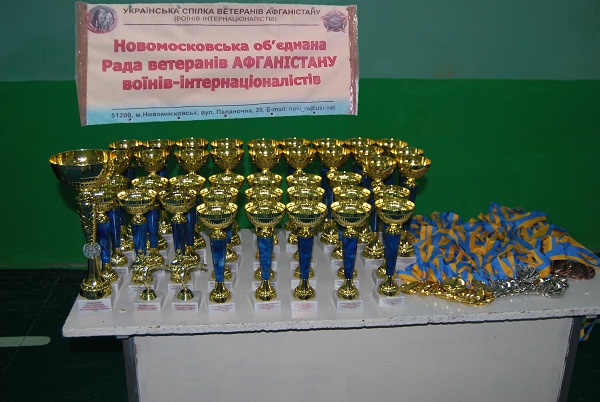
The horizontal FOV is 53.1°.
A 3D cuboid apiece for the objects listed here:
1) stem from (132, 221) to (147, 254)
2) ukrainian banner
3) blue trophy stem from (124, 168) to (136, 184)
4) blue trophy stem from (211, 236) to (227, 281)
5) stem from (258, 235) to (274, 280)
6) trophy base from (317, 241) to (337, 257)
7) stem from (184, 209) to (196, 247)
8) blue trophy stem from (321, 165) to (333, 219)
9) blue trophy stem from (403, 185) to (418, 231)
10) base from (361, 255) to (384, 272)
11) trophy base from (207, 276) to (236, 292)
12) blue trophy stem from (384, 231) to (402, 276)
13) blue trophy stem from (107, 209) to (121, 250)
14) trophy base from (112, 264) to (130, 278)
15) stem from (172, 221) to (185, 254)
[{"bbox_3d":[-0.372,0.104,1.397,0.034,0.102,0.034,-1,18,-5],"label":"stem"},{"bbox_3d":[-0.405,-0.689,3.069,1.395,0.595,0.020,-1,18,-6],"label":"ukrainian banner"},{"bbox_3d":[-0.472,-0.028,1.687,0.033,0.122,0.033,-1,18,-5],"label":"blue trophy stem"},{"bbox_3d":[-0.202,0.147,1.498,0.041,0.122,0.041,-1,19,-6],"label":"blue trophy stem"},{"bbox_3d":[-0.086,0.146,1.506,0.041,0.121,0.041,-1,19,-6],"label":"stem"},{"bbox_3d":[0.079,0.122,1.677,0.056,0.022,0.056,-1,18,-5],"label":"trophy base"},{"bbox_3d":[-0.313,0.073,1.703,0.040,0.120,0.040,-1,19,-6],"label":"stem"},{"bbox_3d":[0.077,-0.021,1.671,0.033,0.127,0.033,-1,18,-5],"label":"blue trophy stem"},{"bbox_3d":[0.285,0.019,1.562,0.033,0.122,0.033,-1,18,-5],"label":"blue trophy stem"},{"bbox_3d":[0.221,0.173,1.799,0.066,0.026,0.066,-1,19,-6],"label":"base"},{"bbox_3d":[-0.190,0.193,1.452,0.056,0.022,0.056,-1,18,-5],"label":"trophy base"},{"bbox_3d":[0.209,0.123,1.351,0.034,0.102,0.034,-1,18,-5],"label":"blue trophy stem"},{"bbox_3d":[-0.458,0.071,1.497,0.034,0.102,0.034,-1,18,-5],"label":"blue trophy stem"},{"bbox_3d":[-0.518,0.188,1.712,0.066,0.025,0.066,-1,19,-6],"label":"trophy base"},{"bbox_3d":[-0.320,0.113,1.588,0.041,0.120,0.041,-1,19,-6],"label":"stem"}]

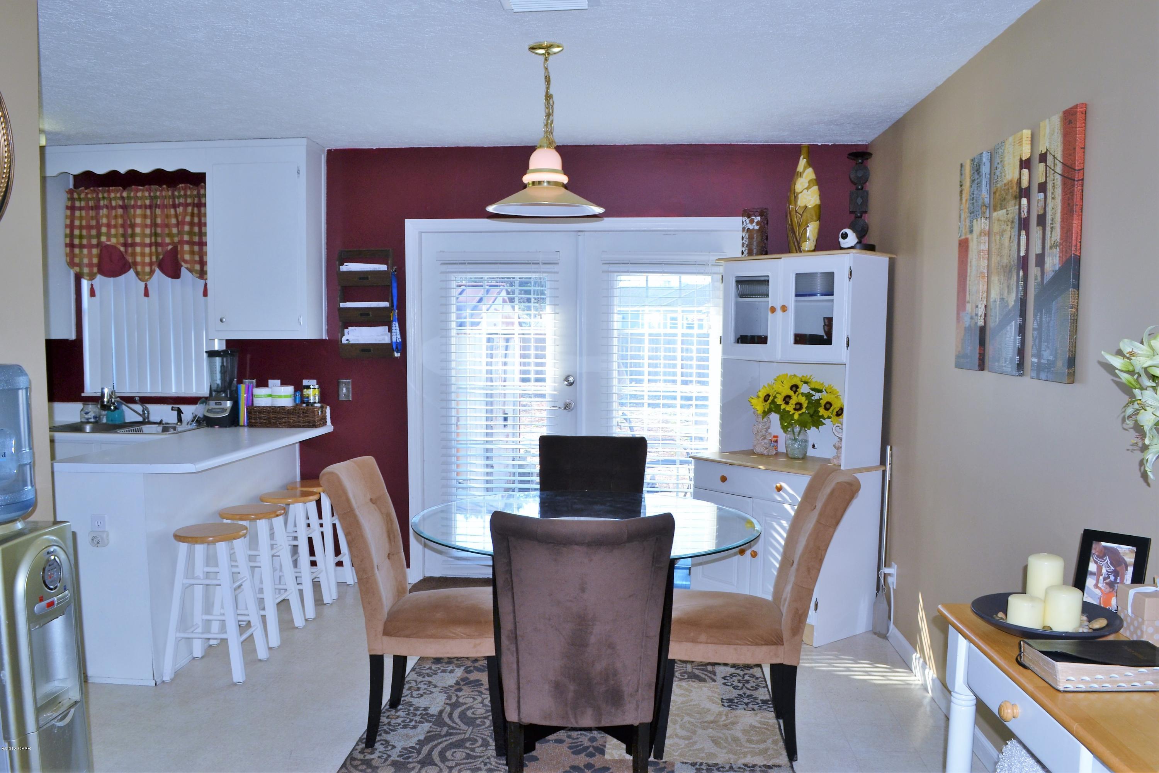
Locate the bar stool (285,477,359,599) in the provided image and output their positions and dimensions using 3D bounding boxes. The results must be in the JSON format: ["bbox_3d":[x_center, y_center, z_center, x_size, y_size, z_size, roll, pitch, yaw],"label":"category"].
[{"bbox_3d":[-1.458,0.841,4.826,0.340,0.600,0.320,0,4,4],"label":"bar stool"}]

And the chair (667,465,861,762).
[{"bbox_3d":[0.597,0.772,3.089,0.660,0.970,0.460,0,4,4],"label":"chair"}]

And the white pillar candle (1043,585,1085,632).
[{"bbox_3d":[1.156,0.533,2.076,0.076,0.092,0.076,1,4,4],"label":"white pillar candle"}]

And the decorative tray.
[{"bbox_3d":[1.075,0.547,2.013,0.310,0.045,0.310,0,4,4],"label":"decorative tray"}]

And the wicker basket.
[{"bbox_3d":[-1.625,0.164,4.866,0.370,0.120,0.180,0,4,4],"label":"wicker basket"}]

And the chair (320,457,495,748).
[{"bbox_3d":[-0.539,0.768,3.188,0.640,0.976,0.450,1,4,4],"label":"chair"}]

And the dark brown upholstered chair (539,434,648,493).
[{"bbox_3d":[0.037,0.735,3.725,0.485,0.980,0.630,1,4,4],"label":"dark brown upholstered chair"}]

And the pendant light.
[{"bbox_3d":[-0.119,-0.918,3.080,0.420,0.579,0.420,0,4,4],"label":"pendant light"}]

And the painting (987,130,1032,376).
[{"bbox_3d":[1.377,-0.416,2.792,0.026,0.752,0.225,1,4,4],"label":"painting"}]

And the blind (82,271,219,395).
[{"bbox_3d":[-2.450,-0.415,4.983,0.860,0.950,0.060,0,4,4],"label":"blind"}]

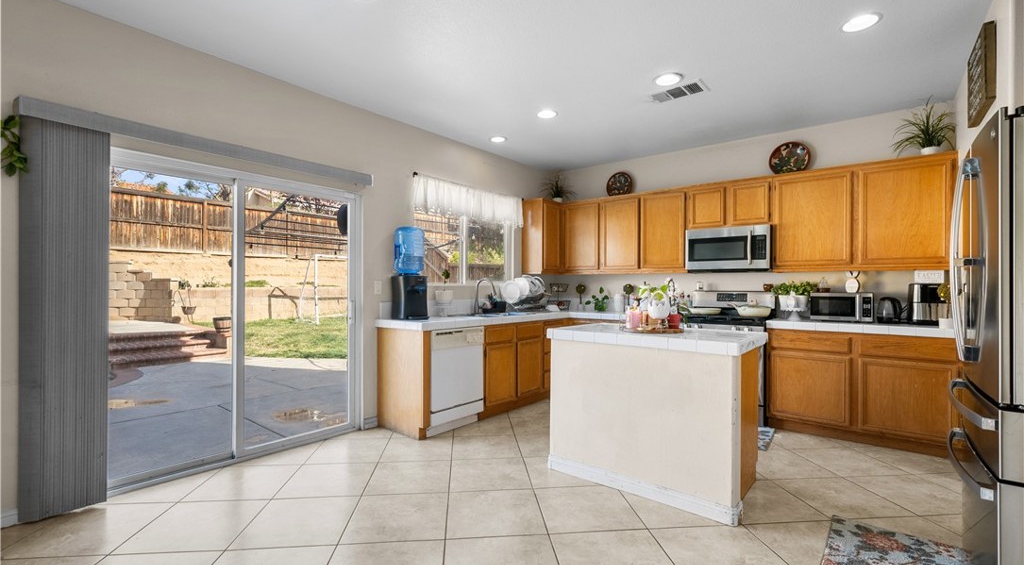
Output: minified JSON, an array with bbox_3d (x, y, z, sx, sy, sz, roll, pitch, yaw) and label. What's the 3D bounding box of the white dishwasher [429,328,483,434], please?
[{"bbox_3d":[-0.677,0.832,3.861,0.600,0.855,0.610,0,0,39],"label":"white dishwasher"}]

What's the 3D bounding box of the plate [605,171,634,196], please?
[{"bbox_3d":[1.300,-1.165,5.209,0.340,0.340,0.040,0,-10,39],"label":"plate"}]

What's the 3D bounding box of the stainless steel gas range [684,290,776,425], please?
[{"bbox_3d":[2.088,0.692,4.167,0.765,1.190,0.680,0,-1,38],"label":"stainless steel gas range"}]

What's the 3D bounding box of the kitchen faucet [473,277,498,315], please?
[{"bbox_3d":[-0.279,0.144,4.413,0.260,0.370,0.070,0,0,39],"label":"kitchen faucet"}]

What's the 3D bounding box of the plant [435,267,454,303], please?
[{"bbox_3d":[-0.652,0.030,4.160,0.170,0.350,0.170,0,0,0],"label":"plant"}]

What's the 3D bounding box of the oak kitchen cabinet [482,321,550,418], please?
[{"bbox_3d":[-0.116,0.835,4.519,0.600,0.865,1.120,0,0,39],"label":"oak kitchen cabinet"}]

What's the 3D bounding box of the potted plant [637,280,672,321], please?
[{"bbox_3d":[0.975,0.128,2.930,0.220,0.290,0.200,0,-1,38],"label":"potted plant"}]

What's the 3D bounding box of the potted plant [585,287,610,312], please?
[{"bbox_3d":[1.078,0.210,5.215,0.260,0.290,0.210,0,-1,38],"label":"potted plant"}]

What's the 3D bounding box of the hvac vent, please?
[{"bbox_3d":[1.294,-1.466,3.305,0.390,0.025,0.220,0,0,39],"label":"hvac vent"}]

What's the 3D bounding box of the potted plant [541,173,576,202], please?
[{"bbox_3d":[0.622,-1.202,5.534,0.460,0.420,0.450,0,0,0],"label":"potted plant"}]

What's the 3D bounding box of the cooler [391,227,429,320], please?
[{"bbox_3d":[-0.901,-0.079,3.735,0.265,0.795,0.285,0,0,-39],"label":"cooler"}]

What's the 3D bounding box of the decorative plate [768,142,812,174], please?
[{"bbox_3d":[2.673,-1.173,4.106,0.340,0.345,0.050,0,-9,38],"label":"decorative plate"}]

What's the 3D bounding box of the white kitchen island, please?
[{"bbox_3d":[0.933,0.800,2.834,1.185,0.950,0.725,0,-1,38],"label":"white kitchen island"}]

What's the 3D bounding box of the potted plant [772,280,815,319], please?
[{"bbox_3d":[2.533,0.165,3.833,0.310,0.355,0.210,0,0,39],"label":"potted plant"}]

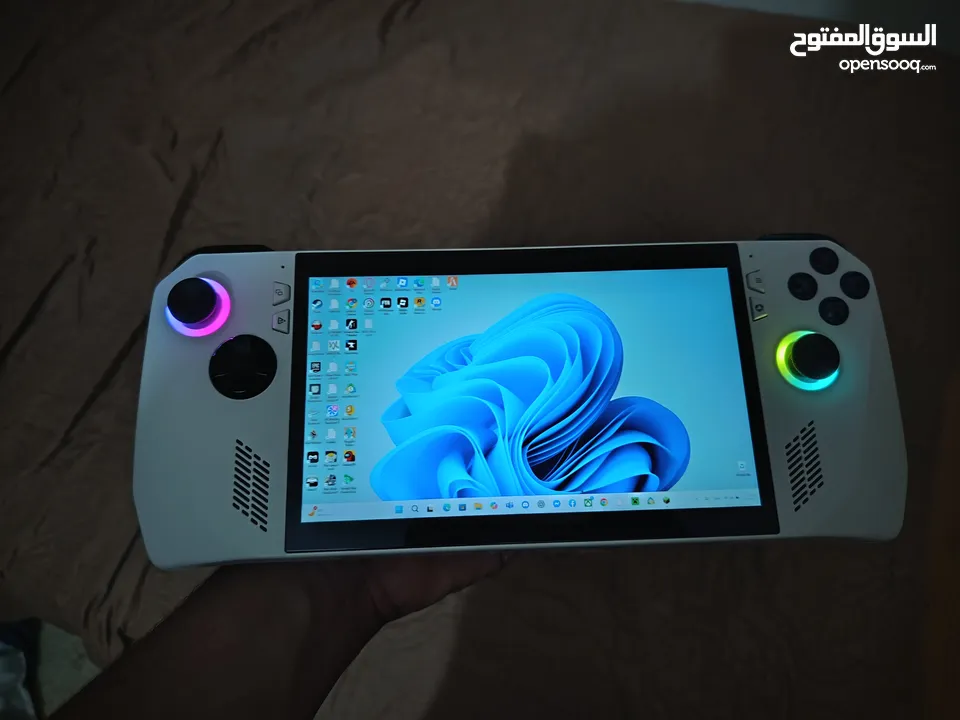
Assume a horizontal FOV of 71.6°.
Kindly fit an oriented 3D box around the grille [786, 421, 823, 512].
[{"bbox_3d":[0.112,0.037,0.231,0.012,0.002,0.032,-2,75,-2],"label":"grille"}]

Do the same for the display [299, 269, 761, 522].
[{"bbox_3d":[0.017,0.010,0.236,0.155,0.003,0.087,-2,75,-2],"label":"display"}]

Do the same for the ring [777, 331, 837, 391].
[{"bbox_3d":[0.118,0.000,0.240,0.022,0.004,0.022,0,75,-2],"label":"ring"}]

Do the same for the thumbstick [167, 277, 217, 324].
[{"bbox_3d":[-0.101,-0.020,0.235,0.017,0.007,0.017,-2,75,-2],"label":"thumbstick"}]

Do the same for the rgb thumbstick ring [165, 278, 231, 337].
[{"bbox_3d":[-0.101,-0.019,0.238,0.022,0.004,0.022,-2,75,-2],"label":"rgb thumbstick ring"}]

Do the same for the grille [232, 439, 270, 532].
[{"bbox_3d":[-0.077,0.042,0.224,0.012,0.002,0.032,-2,75,-2],"label":"grille"}]

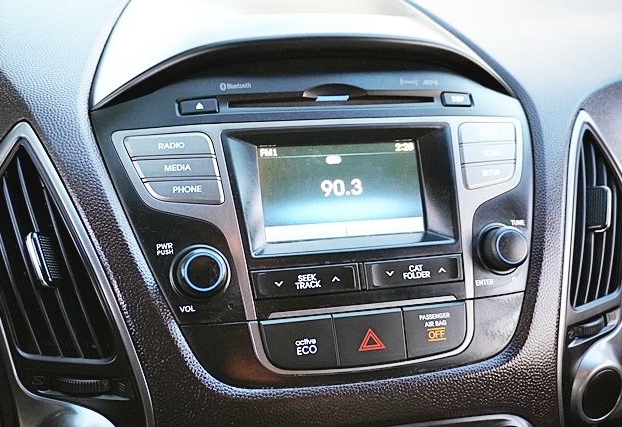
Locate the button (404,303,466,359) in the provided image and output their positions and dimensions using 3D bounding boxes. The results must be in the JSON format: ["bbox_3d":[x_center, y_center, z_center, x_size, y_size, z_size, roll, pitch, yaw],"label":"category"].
[{"bbox_3d":[0.068,0.064,0.420,0.037,0.027,0.010,-3,-9,-21],"label":"button"}]

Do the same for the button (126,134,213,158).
[{"bbox_3d":[-0.075,-0.036,0.410,0.045,0.013,0.008,-3,-9,-3],"label":"button"}]

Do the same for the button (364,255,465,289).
[{"bbox_3d":[0.057,0.032,0.423,0.057,0.015,0.009,-3,-9,-20],"label":"button"}]

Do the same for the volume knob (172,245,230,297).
[{"bbox_3d":[-0.056,0.031,0.391,0.029,0.029,0.016,-4,-9,-16],"label":"volume knob"}]

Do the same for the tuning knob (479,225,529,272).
[{"bbox_3d":[0.110,0.019,0.437,0.029,0.029,0.017,-4,-9,-16],"label":"tuning knob"}]

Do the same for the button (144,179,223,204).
[{"bbox_3d":[-0.068,-0.011,0.407,0.040,0.015,0.008,-3,-9,-3],"label":"button"}]

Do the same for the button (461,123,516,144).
[{"bbox_3d":[0.107,-0.048,0.461,0.042,0.013,0.008,-5,-8,-29],"label":"button"}]

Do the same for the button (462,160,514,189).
[{"bbox_3d":[0.106,-0.022,0.455,0.040,0.015,0.008,-5,-8,-28],"label":"button"}]

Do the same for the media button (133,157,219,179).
[{"bbox_3d":[-0.071,-0.023,0.408,0.045,0.013,0.008,-3,-9,-3],"label":"media button"}]

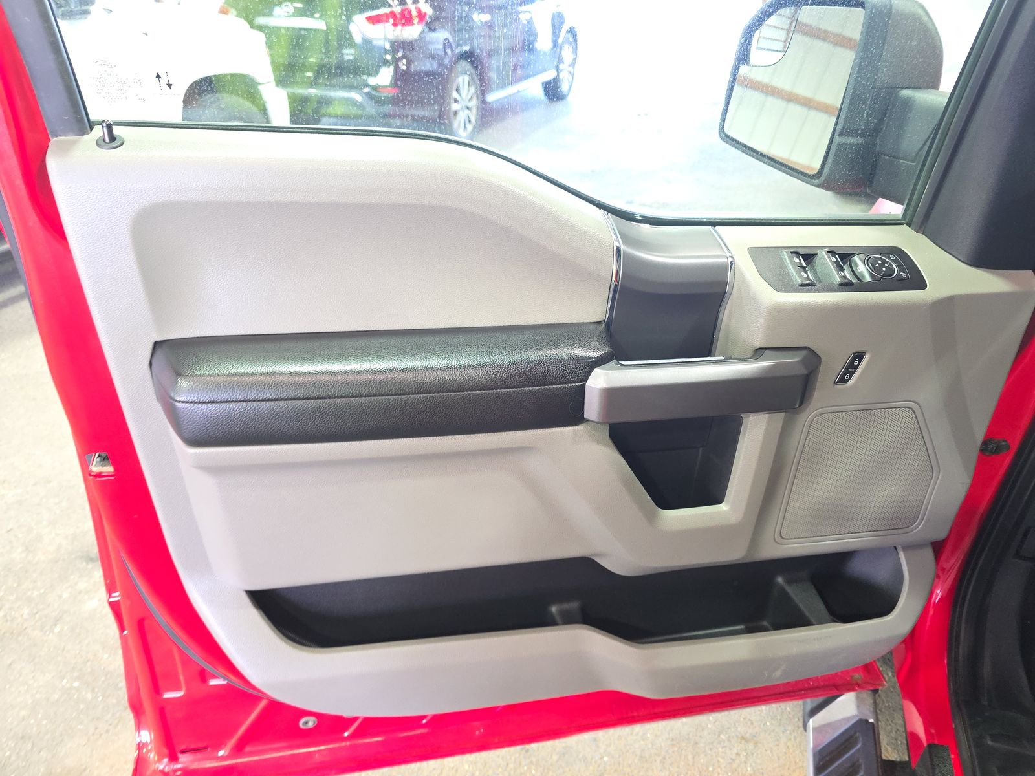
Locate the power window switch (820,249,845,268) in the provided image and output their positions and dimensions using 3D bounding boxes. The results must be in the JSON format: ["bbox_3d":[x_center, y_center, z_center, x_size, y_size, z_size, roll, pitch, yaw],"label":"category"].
[{"bbox_3d":[0.335,-0.137,0.730,0.020,0.010,0.021,-3,58,-8],"label":"power window switch"}]

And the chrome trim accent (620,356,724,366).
[{"bbox_3d":[0.166,-0.029,0.736,0.117,0.009,0.011,-3,29,-8],"label":"chrome trim accent"}]

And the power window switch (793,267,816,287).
[{"bbox_3d":[0.298,-0.115,0.715,0.020,0.010,0.021,-3,58,-8],"label":"power window switch"}]

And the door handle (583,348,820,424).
[{"bbox_3d":[0.201,-0.007,0.732,0.266,0.060,0.064,-3,29,-8],"label":"door handle"}]

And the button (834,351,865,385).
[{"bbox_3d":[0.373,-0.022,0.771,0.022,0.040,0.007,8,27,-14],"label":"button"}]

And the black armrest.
[{"bbox_3d":[-0.115,-0.007,0.646,0.422,0.068,0.086,-3,28,-11],"label":"black armrest"}]

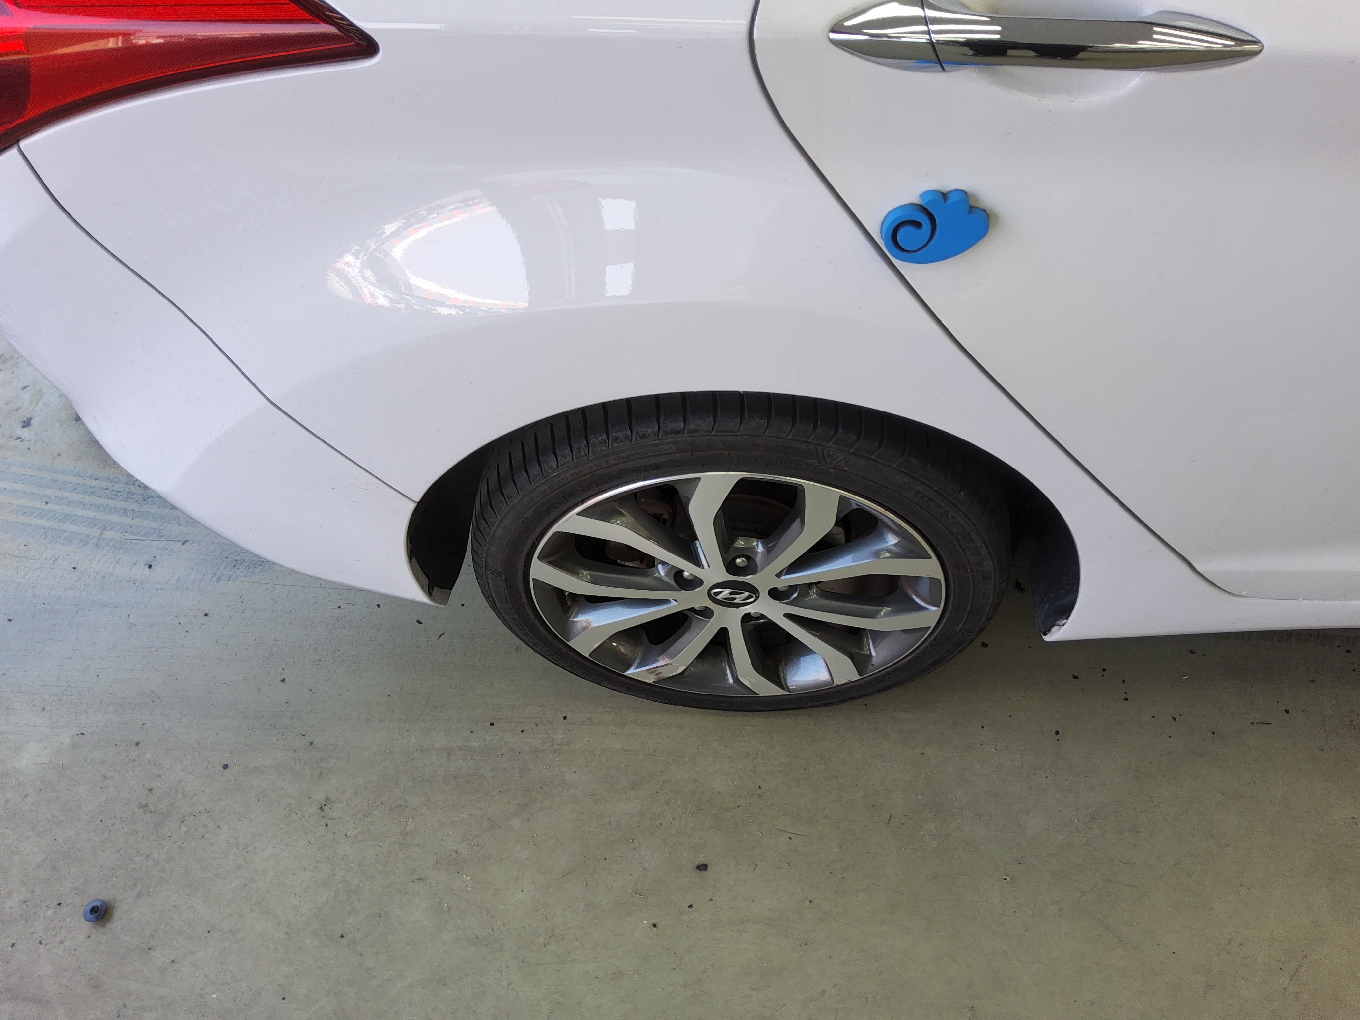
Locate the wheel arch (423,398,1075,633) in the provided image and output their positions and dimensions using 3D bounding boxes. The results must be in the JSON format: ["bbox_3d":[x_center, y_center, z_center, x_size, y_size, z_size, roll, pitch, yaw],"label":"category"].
[{"bbox_3d":[0.064,-0.025,1.046,0.720,0.460,0.180,1,54,5],"label":"wheel arch"}]

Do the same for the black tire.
[{"bbox_3d":[0.068,0.026,1.183,0.625,0.620,0.215,1,54,5],"label":"black tire"}]

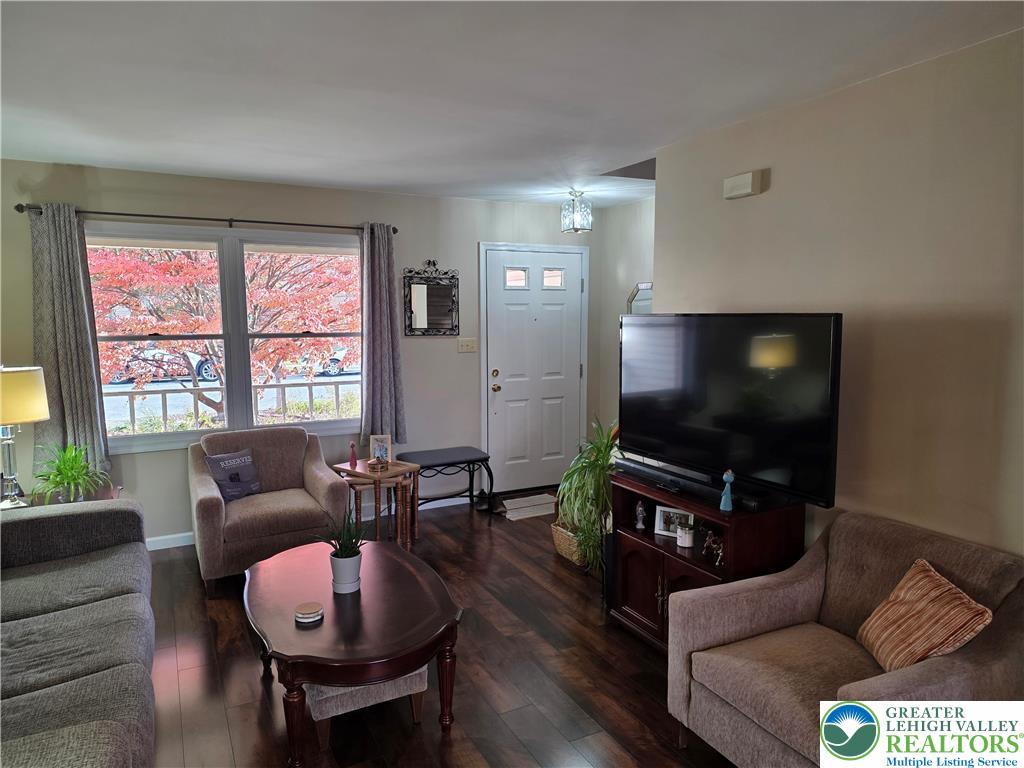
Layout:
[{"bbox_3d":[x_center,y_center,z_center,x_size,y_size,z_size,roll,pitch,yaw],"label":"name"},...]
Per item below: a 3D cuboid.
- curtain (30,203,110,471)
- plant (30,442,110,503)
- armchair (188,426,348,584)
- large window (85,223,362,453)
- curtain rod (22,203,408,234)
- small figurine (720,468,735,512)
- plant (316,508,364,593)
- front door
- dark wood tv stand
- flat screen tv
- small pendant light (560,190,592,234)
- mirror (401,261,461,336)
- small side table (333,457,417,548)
[{"bbox_3d":[-2.694,-0.261,4.117,0.378,1.622,0.129,-3,6,-27],"label":"curtain"},{"bbox_3d":[-2.375,0.497,3.663,0.380,0.330,0.380,-3,7,-27],"label":"plant"},{"bbox_3d":[-1.514,0.724,4.203,0.810,0.820,0.840,-3,7,-27],"label":"armchair"},{"bbox_3d":[-1.891,-0.308,4.648,1.851,1.463,0.100,-3,6,-27],"label":"large window"},{"bbox_3d":[-1.866,-1.069,4.472,2.298,0.070,0.110,-3,6,-27],"label":"curtain rod"},{"bbox_3d":[0.903,0.444,2.857,0.052,0.172,0.048,3,7,28],"label":"small figurine"},{"bbox_3d":[-0.680,0.663,2.734,0.190,0.320,0.180,-3,7,-27],"label":"plant"},{"bbox_3d":[0.201,-0.119,5.754,0.955,2.030,0.070,-3,6,-27],"label":"front door"},{"bbox_3d":[0.865,0.851,3.158,0.418,0.731,0.796,-3,6,-27],"label":"dark wood tv stand"},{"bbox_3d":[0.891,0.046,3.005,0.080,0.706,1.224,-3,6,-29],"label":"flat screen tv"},{"bbox_3d":[0.478,-1.276,5.035,0.169,0.298,0.169,-3,6,-27],"label":"small pendant light"},{"bbox_3d":[-0.618,-0.653,5.249,0.460,0.580,0.030,-3,7,-27],"label":"mirror"},{"bbox_3d":[-0.922,0.827,4.727,0.550,0.500,0.400,5,8,37],"label":"small side table"}]

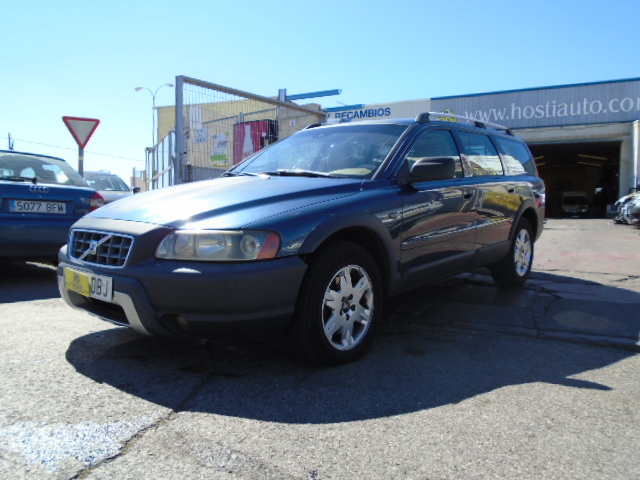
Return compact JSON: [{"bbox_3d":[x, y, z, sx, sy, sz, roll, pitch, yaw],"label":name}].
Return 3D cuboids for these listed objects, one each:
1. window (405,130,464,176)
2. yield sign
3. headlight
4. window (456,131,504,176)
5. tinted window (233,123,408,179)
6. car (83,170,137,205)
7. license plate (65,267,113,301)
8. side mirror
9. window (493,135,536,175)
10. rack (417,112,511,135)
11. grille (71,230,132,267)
[{"bbox_3d":[0.802,-0.640,3.453,0.060,0.410,0.970,-30,-15,39],"label":"window"},{"bbox_3d":[-4.809,-2.159,9.700,0.710,0.620,0.050,-5,8,-40],"label":"yield sign"},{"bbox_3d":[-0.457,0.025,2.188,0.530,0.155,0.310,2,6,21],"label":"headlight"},{"bbox_3d":[1.336,-0.716,4.071,0.060,0.415,0.890,-30,-15,39],"label":"window"},{"bbox_3d":[-0.021,-0.659,3.591,1.400,0.140,0.900,5,36,41],"label":"tinted window"},{"bbox_3d":[-5.920,-1.053,12.500,1.760,1.450,4.350,-6,8,-44],"label":"car"},{"bbox_3d":[-1.150,0.215,2.369,0.520,0.110,0.025,5,10,41],"label":"license plate"},{"bbox_3d":[0.679,-0.434,3.004,0.220,0.180,0.300,5,8,41],"label":"side mirror"},{"bbox_3d":[1.923,-0.811,4.767,0.060,0.415,0.990,-29,-14,35],"label":"window"},{"bbox_3d":[1.349,-1.000,4.261,0.070,0.110,2.050,5,8,41],"label":"rack"},{"bbox_3d":[-1.109,0.040,2.400,0.650,0.158,0.080,5,-1,41],"label":"grille"}]

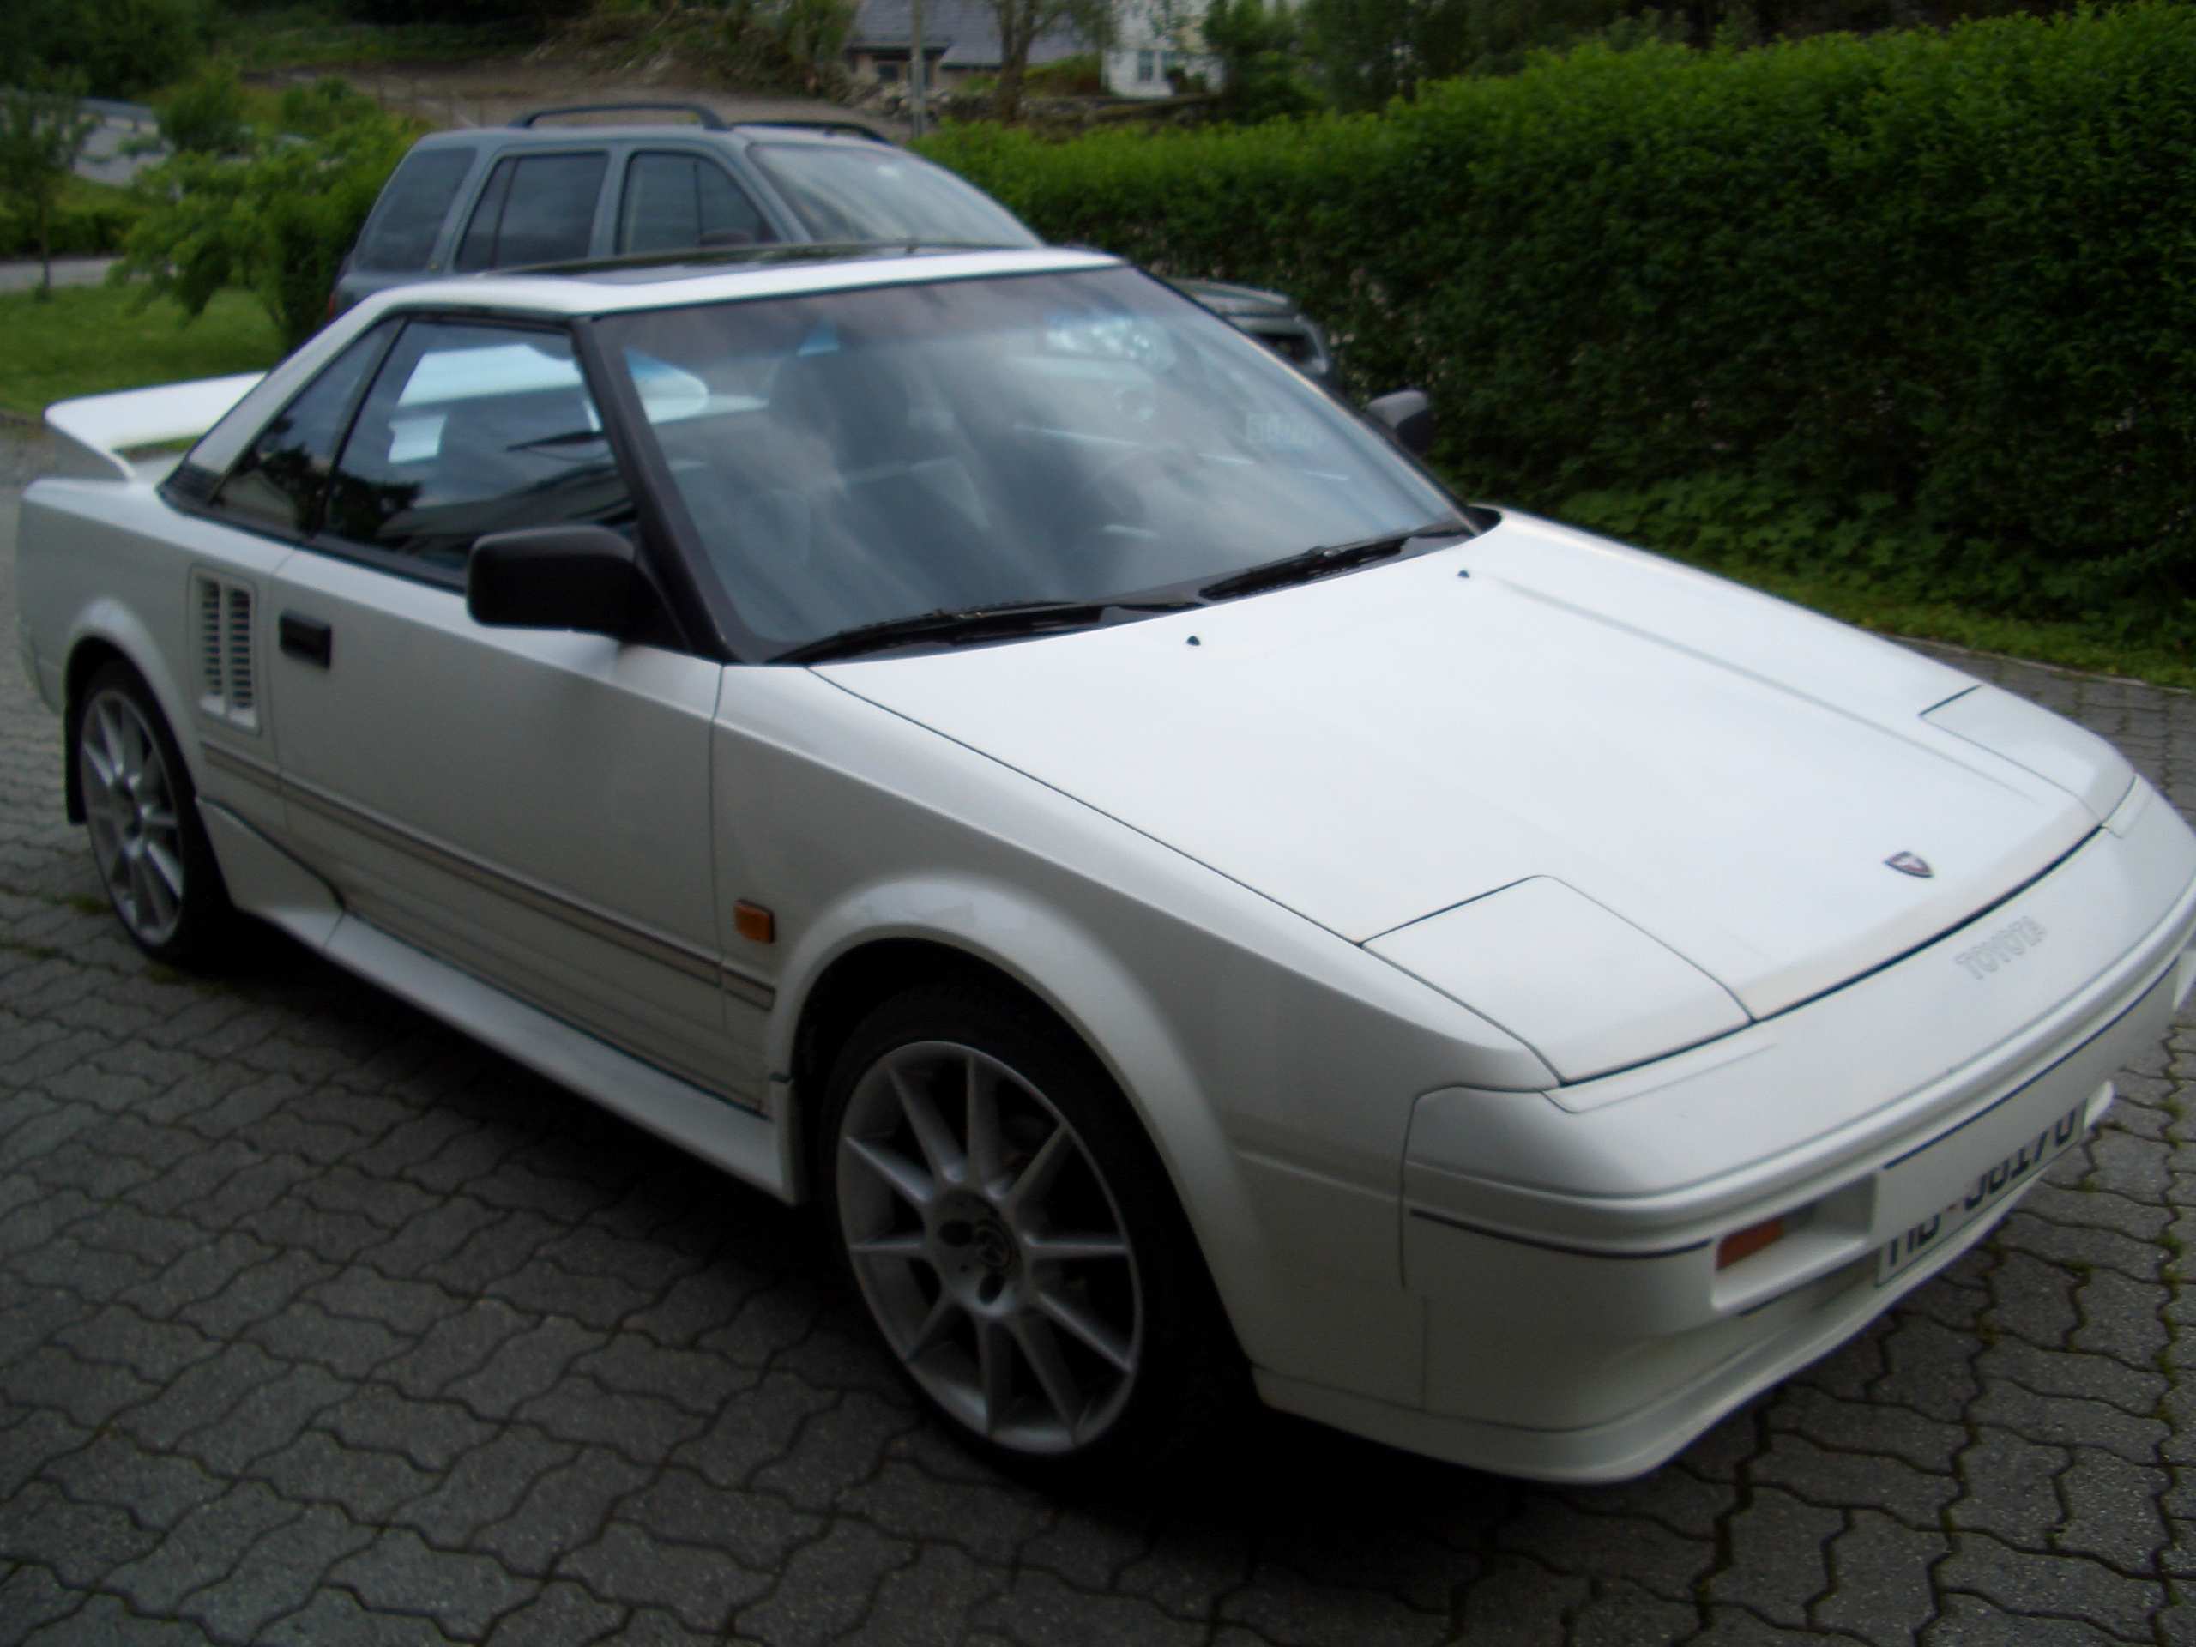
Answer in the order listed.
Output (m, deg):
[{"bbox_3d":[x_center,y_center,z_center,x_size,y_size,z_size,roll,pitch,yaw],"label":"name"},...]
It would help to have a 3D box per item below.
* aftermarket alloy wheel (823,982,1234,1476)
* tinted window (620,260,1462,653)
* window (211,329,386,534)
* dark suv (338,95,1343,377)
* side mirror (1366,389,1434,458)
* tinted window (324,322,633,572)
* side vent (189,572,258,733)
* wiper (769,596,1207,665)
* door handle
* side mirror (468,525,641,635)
[{"bbox_3d":[-0.053,0.444,2.515,0.600,0.600,0.215,15,24,41],"label":"aftermarket alloy wheel"},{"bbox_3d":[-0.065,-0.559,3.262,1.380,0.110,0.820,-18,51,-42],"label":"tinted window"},{"bbox_3d":[-1.295,-0.661,3.589,0.410,0.345,0.045,16,-3,43],"label":"window"},{"bbox_3d":[-1.198,-2.054,9.172,4.400,1.740,1.840,9,18,31],"label":"dark suv"},{"bbox_3d":[0.497,-0.672,3.853,0.195,0.125,0.115,-17,24,-42],"label":"side mirror"},{"bbox_3d":[-0.834,-0.520,3.139,0.910,0.370,0.050,16,-3,43],"label":"tinted window"},{"bbox_3d":[-1.415,-0.278,3.617,0.050,0.250,0.270,-9,18,-44],"label":"side vent"},{"bbox_3d":[-0.132,-0.248,2.747,0.560,0.055,0.065,-6,29,-27],"label":"wiper"},{"bbox_3d":[-1.200,-0.280,3.386,0.040,0.064,0.165,-9,18,-44],"label":"door handle"},{"bbox_3d":[-0.670,-0.305,2.766,0.195,0.125,0.115,-17,24,-42],"label":"side mirror"}]

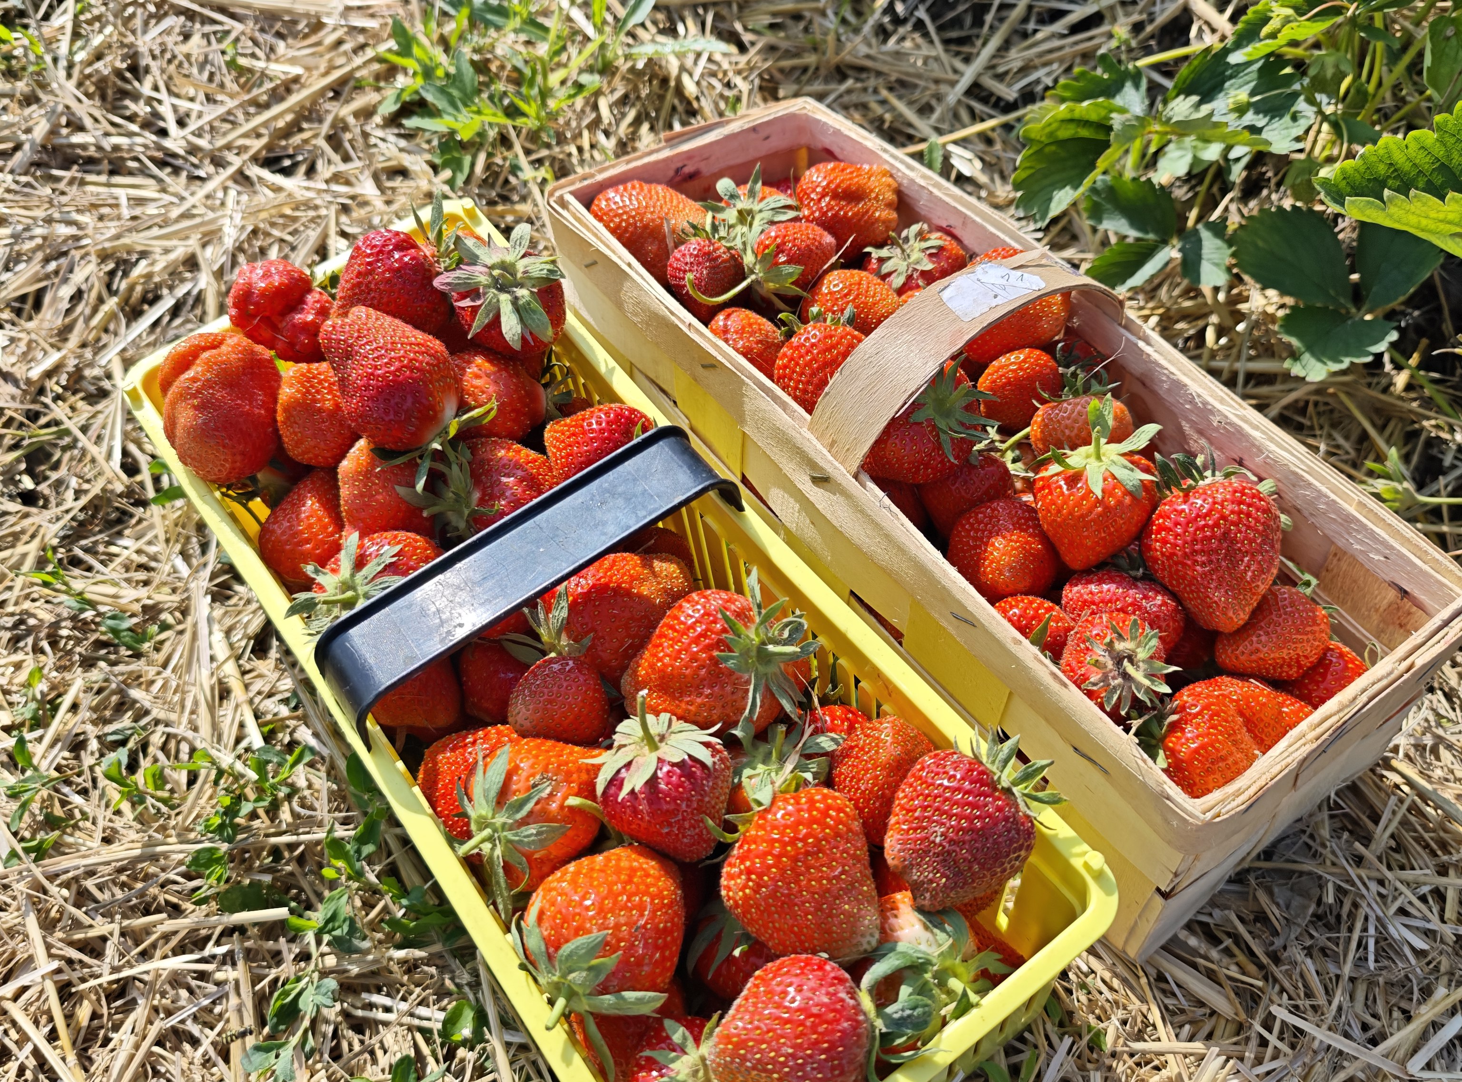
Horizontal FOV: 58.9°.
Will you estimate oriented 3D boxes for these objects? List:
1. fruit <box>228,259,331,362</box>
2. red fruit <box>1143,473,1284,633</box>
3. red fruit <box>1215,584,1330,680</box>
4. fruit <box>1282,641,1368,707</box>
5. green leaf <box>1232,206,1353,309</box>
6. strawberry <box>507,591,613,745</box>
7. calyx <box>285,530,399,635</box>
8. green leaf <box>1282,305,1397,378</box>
[{"bbox_3d":[-0.163,-0.083,0.468,0.038,0.035,0.035,-1,53,1],"label":"fruit"},{"bbox_3d":[0.160,0.002,0.431,0.046,0.045,0.054,5,75,0],"label":"red fruit"},{"bbox_3d":[0.208,0.033,0.499,0.043,0.038,0.038,-22,16,-7],"label":"red fruit"},{"bbox_3d":[0.228,0.056,0.499,0.036,0.038,0.036,44,33,-12],"label":"fruit"},{"bbox_3d":[0.260,-0.131,0.600,0.048,0.012,0.063,-40,68,-17],"label":"green leaf"},{"bbox_3d":[-0.059,0.045,0.446,0.036,0.049,0.036,0,30,0],"label":"strawberry"},{"bbox_3d":[-0.120,0.013,0.403,0.039,0.037,0.017,12,11,11],"label":"calyx"},{"bbox_3d":[0.271,-0.089,0.575,0.051,0.014,0.042,16,55,13],"label":"green leaf"}]

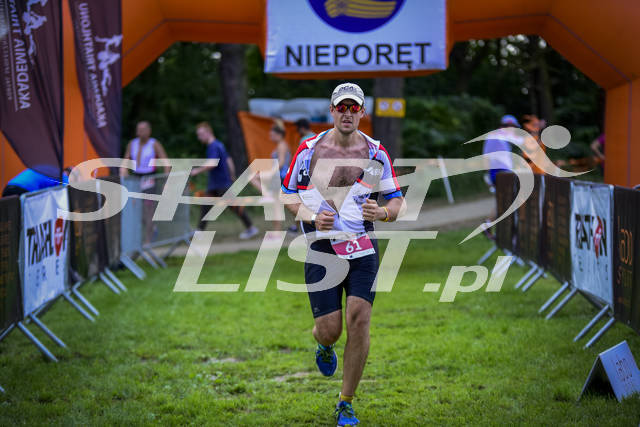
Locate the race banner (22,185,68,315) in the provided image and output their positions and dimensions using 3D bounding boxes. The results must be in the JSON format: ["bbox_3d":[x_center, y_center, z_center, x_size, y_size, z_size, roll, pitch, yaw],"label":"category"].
[{"bbox_3d":[-2.065,0.260,16.400,0.040,0.870,2.350,0,2,1],"label":"race banner"}]

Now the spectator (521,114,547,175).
[{"bbox_3d":[2.913,-0.498,29.600,0.340,1.720,0.470,-1,2,-20],"label":"spectator"}]

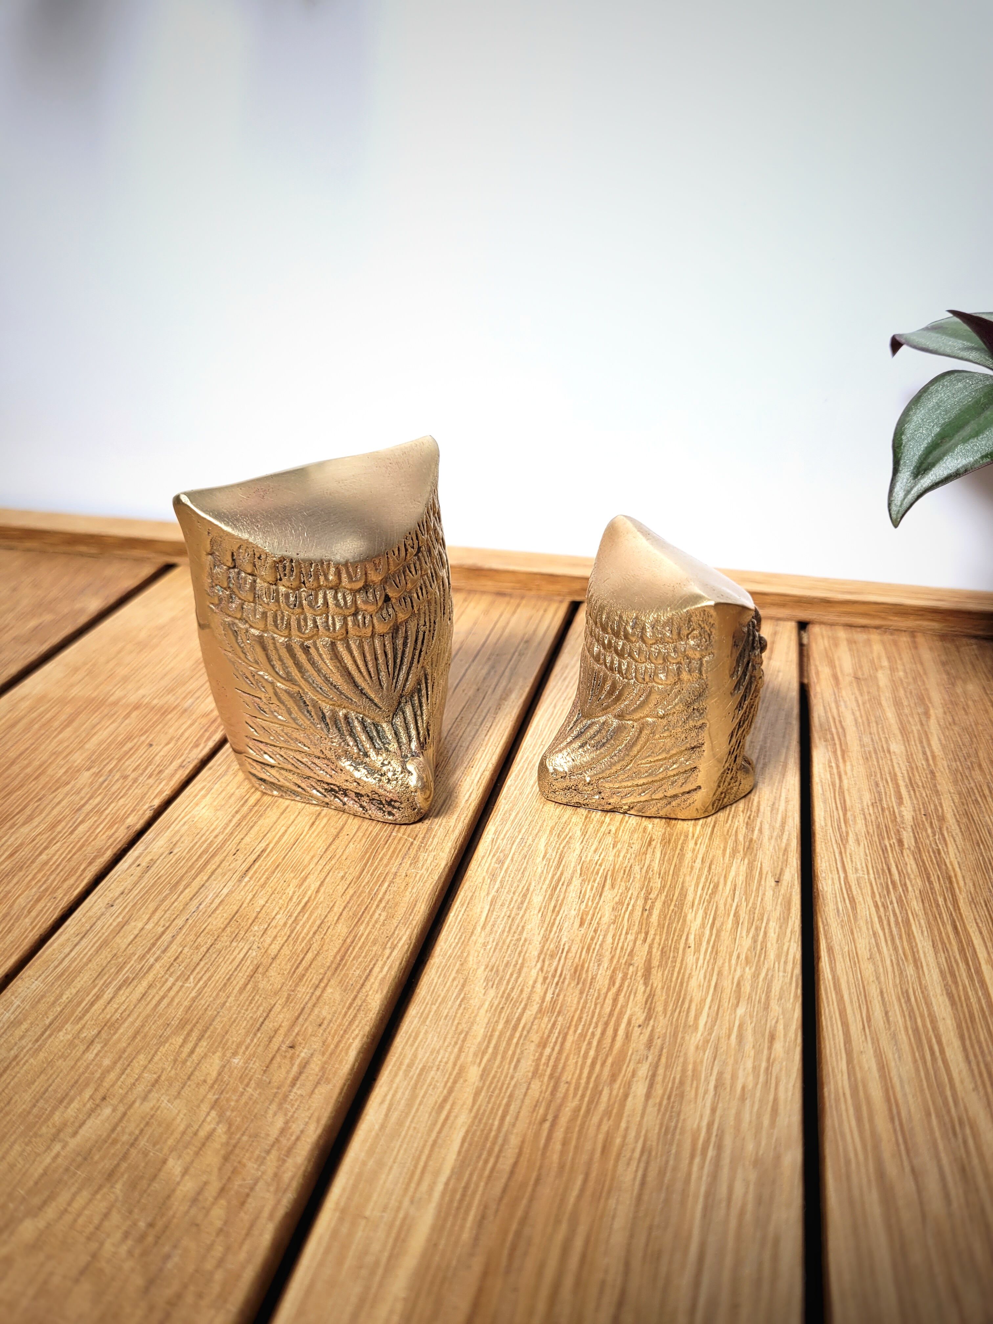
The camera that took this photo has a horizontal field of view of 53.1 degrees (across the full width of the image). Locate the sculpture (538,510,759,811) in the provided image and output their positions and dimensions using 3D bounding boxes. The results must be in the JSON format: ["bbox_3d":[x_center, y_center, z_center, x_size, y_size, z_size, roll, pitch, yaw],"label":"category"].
[{"bbox_3d":[0.046,0.003,0.320,0.071,0.076,0.075,-10,30,-15],"label":"sculpture"}]

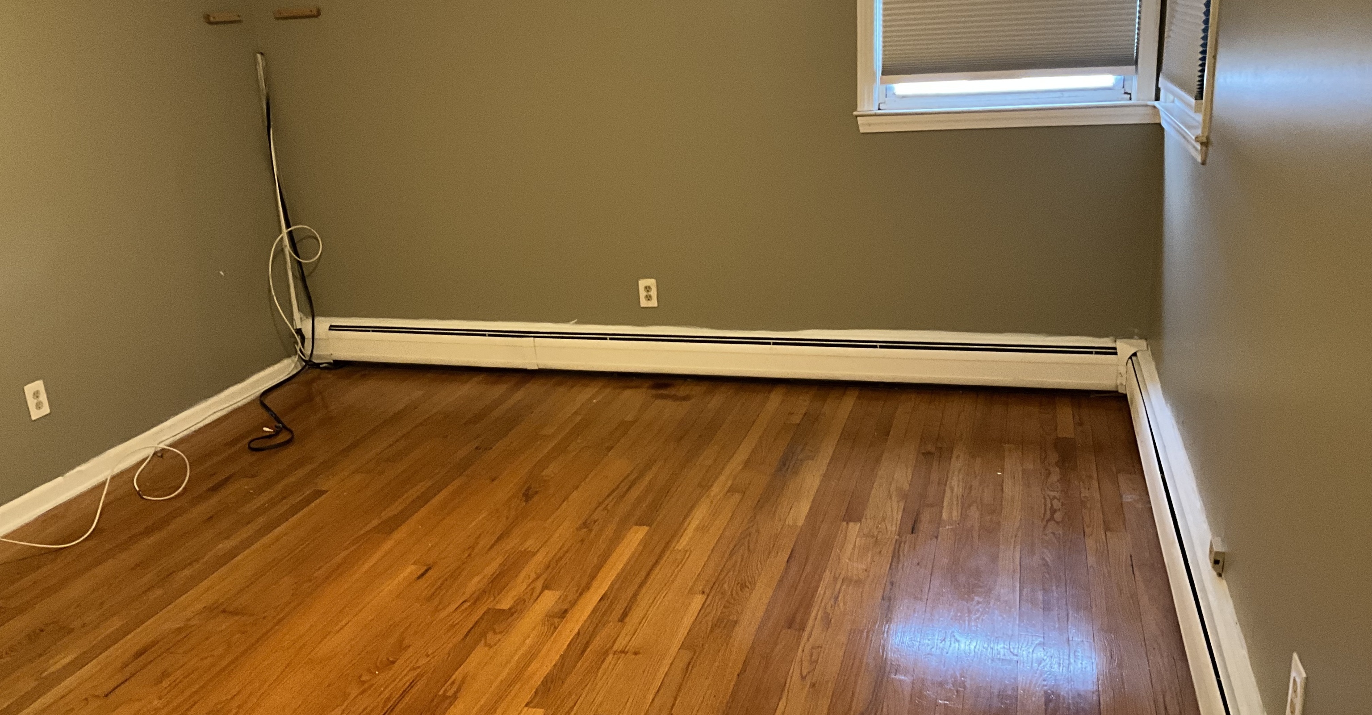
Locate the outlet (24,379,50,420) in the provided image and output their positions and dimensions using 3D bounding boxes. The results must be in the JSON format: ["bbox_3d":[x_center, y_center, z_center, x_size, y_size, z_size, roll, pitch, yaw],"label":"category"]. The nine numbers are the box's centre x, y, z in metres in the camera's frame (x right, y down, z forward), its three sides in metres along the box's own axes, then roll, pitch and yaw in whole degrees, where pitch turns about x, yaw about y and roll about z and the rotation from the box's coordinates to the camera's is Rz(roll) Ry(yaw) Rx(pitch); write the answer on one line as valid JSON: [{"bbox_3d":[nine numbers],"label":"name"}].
[{"bbox_3d":[-2.134,0.141,3.784,0.008,0.116,0.071,2,18,16],"label":"outlet"}]

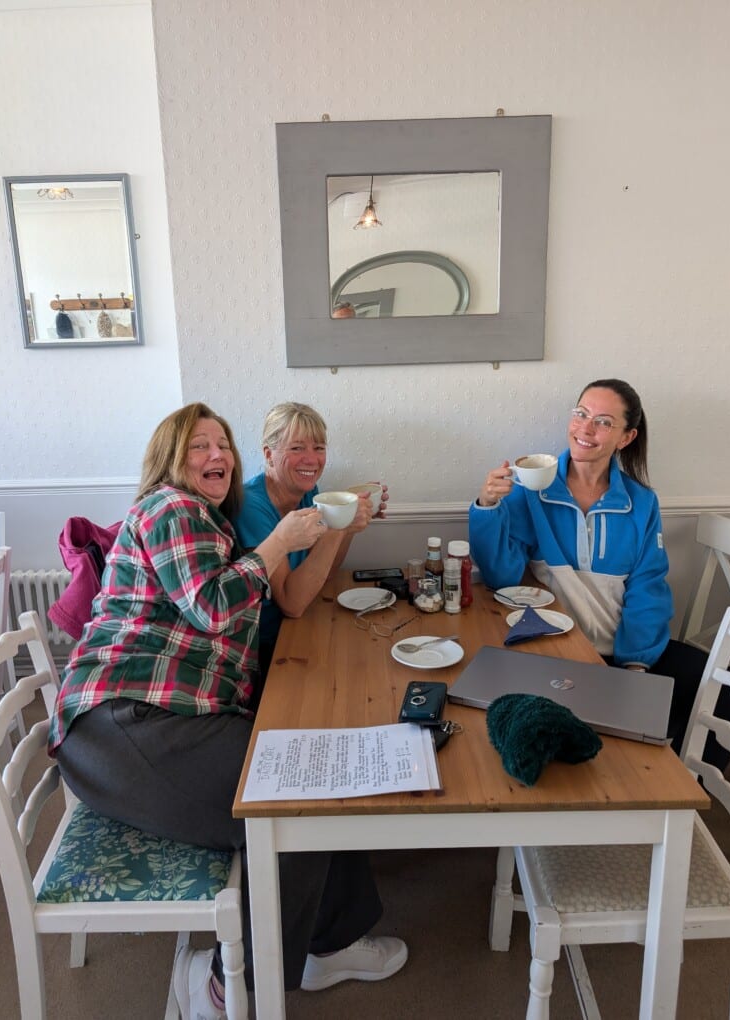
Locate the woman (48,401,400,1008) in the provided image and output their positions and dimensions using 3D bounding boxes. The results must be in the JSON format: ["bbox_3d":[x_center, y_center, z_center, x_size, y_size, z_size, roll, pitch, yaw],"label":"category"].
[{"bbox_3d":[-0.308,0.427,1.594,0.780,1.335,0.520,-1,13,0],"label":"woman"}]

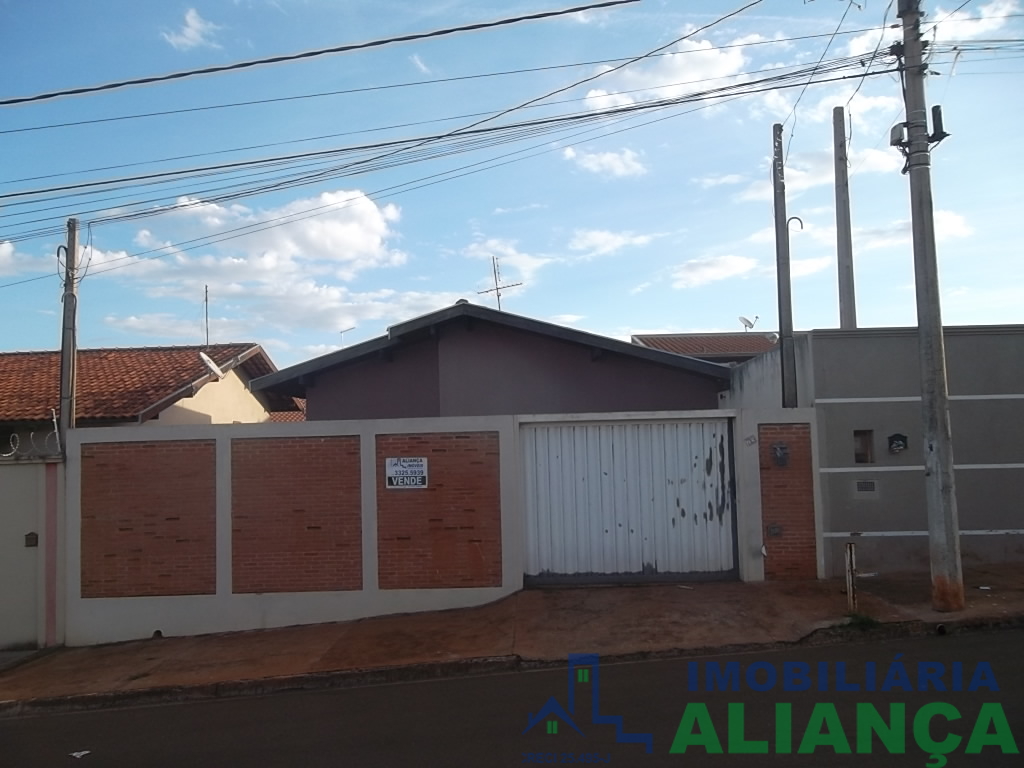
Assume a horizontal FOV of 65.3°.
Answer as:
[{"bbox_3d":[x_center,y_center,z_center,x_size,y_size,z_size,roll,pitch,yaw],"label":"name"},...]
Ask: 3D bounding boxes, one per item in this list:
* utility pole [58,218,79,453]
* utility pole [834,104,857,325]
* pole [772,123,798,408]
[{"bbox_3d":[-6.545,0.617,11.752,0.240,6.200,0.230,-1,-4,1],"label":"utility pole"},{"bbox_3d":[4.879,-0.715,11.578,0.280,6.751,0.240,-1,-4,1],"label":"utility pole"},{"bbox_3d":[3.959,-0.548,11.487,0.240,6.520,0.230,-2,-4,1],"label":"pole"}]

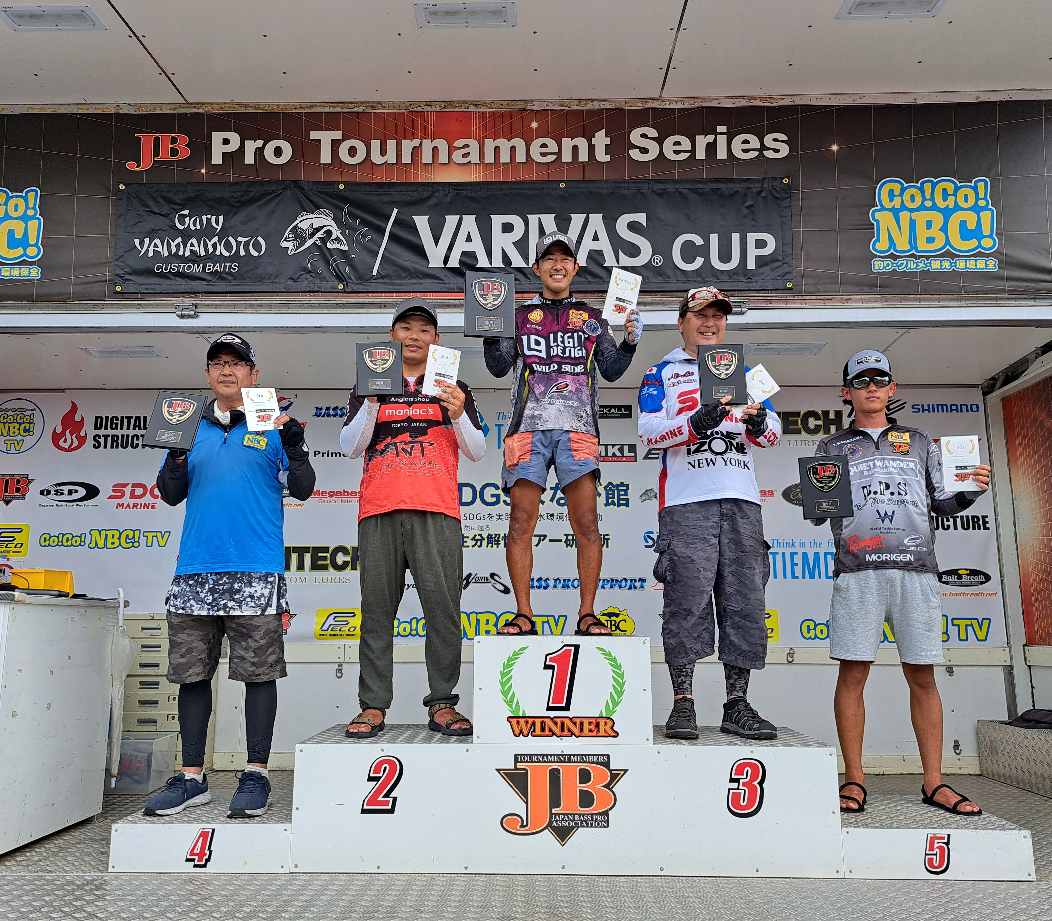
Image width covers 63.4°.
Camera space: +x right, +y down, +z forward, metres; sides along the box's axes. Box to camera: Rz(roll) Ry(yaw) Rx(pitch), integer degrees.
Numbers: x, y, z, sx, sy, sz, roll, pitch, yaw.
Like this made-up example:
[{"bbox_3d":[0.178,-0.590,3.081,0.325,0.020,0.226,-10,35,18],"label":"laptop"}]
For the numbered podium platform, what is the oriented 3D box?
[{"bbox_3d":[0.144,1.056,3.197,3.075,0.778,0.607,0,-11,1],"label":"numbered podium platform"}]

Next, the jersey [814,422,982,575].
[{"bbox_3d":[1.424,0.136,3.327,0.580,0.630,0.360,-3,-11,15],"label":"jersey"}]

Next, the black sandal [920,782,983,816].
[{"bbox_3d":[1.585,1.253,3.168,0.100,0.080,0.265,3,-11,-15],"label":"black sandal"}]

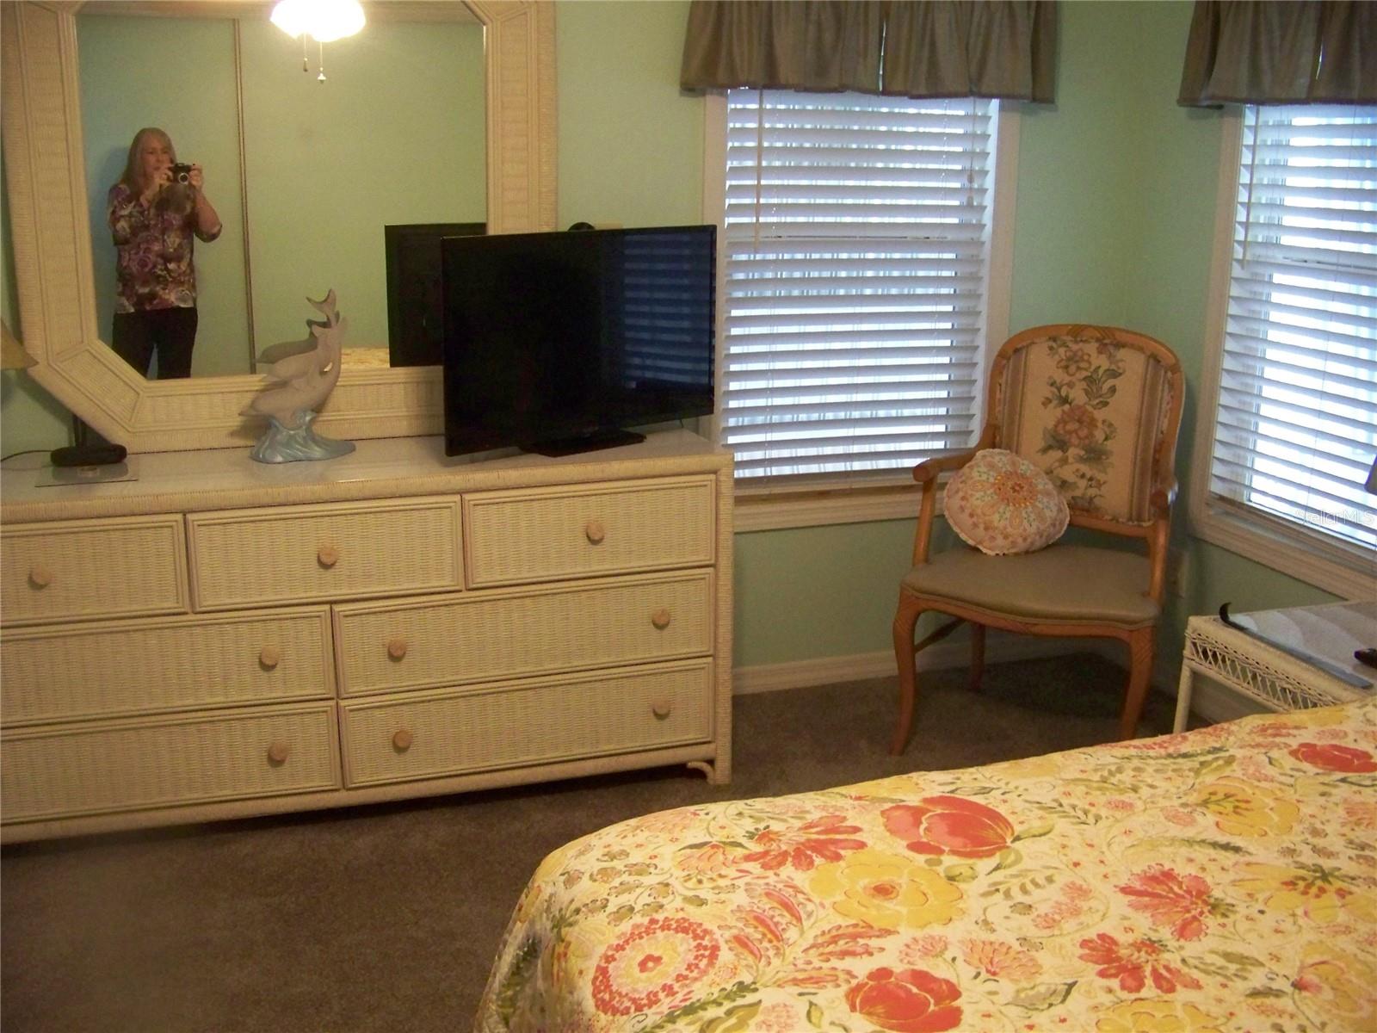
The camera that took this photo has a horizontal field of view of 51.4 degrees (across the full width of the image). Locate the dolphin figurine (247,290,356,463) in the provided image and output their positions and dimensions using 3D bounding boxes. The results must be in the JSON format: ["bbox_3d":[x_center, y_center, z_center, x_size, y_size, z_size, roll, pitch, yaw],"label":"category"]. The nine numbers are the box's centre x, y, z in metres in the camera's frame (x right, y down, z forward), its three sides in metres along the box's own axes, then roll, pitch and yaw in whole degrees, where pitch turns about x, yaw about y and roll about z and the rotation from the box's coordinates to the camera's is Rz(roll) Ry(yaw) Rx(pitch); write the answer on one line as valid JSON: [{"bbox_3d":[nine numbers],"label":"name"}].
[{"bbox_3d":[-0.819,-0.293,2.985,0.229,0.350,0.130,-4,15,-15],"label":"dolphin figurine"}]

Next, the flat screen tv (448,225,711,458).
[{"bbox_3d":[-0.230,-0.388,3.122,0.725,0.461,0.180,-12,19,-39],"label":"flat screen tv"}]

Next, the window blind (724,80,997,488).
[{"bbox_3d":[0.428,-0.657,3.634,0.707,1.150,0.060,-4,15,-15],"label":"window blind"}]

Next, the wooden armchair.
[{"bbox_3d":[0.841,0.073,3.338,0.600,0.984,0.620,7,16,25],"label":"wooden armchair"}]

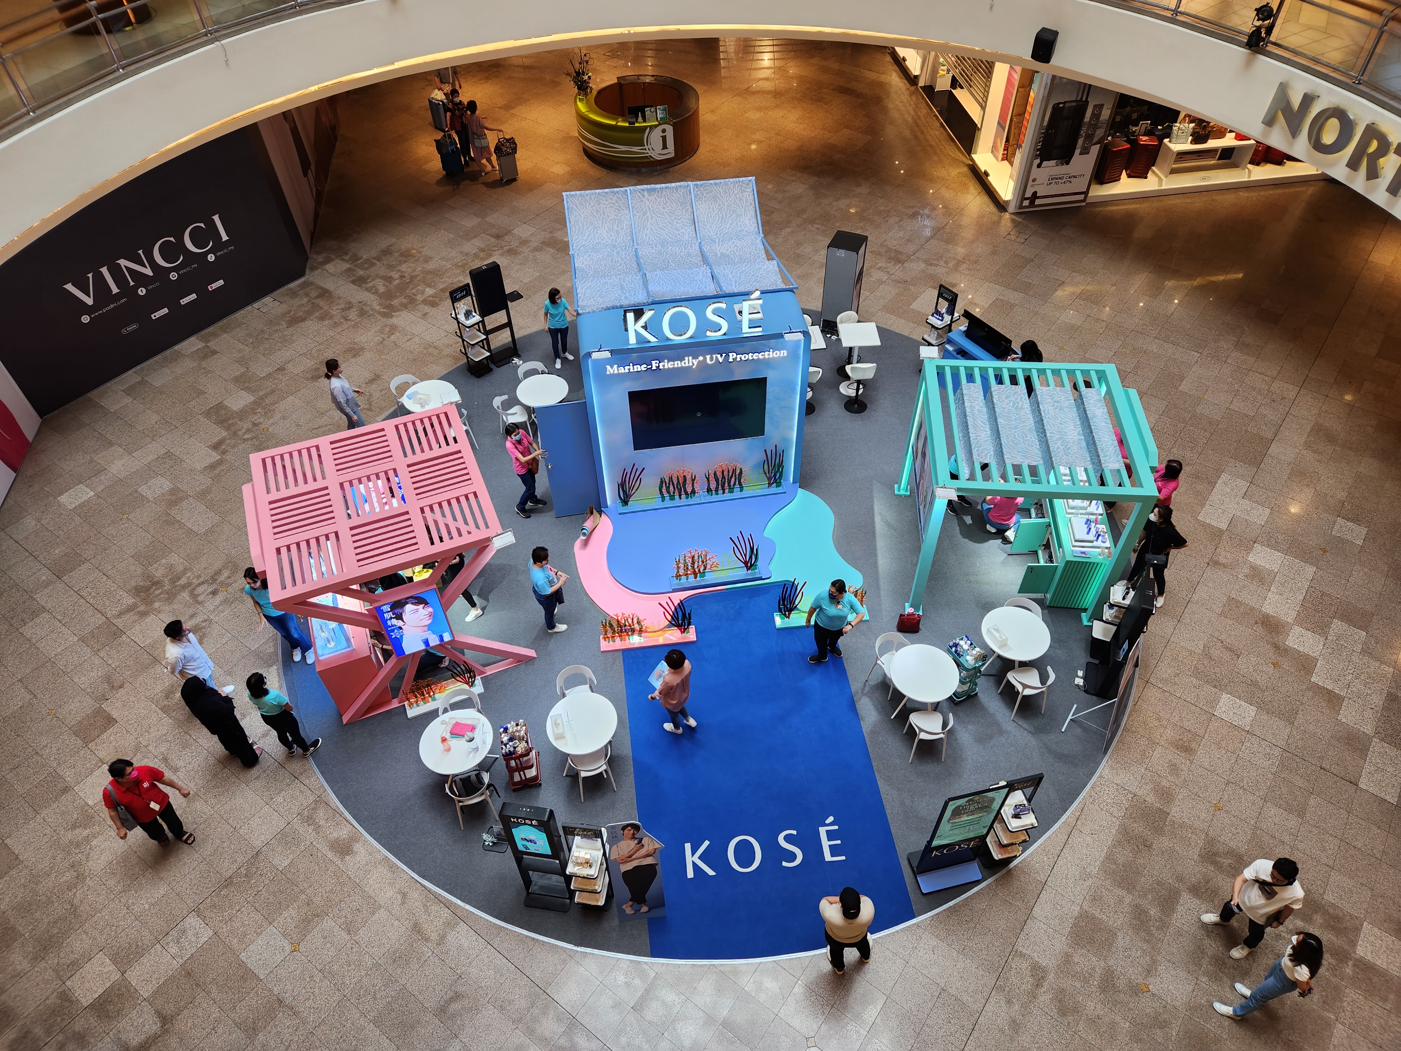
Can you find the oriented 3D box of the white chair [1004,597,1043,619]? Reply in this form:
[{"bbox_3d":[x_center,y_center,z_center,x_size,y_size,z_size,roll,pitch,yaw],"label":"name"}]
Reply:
[{"bbox_3d":[4.080,1.350,12.012,0.510,0.740,0.490,21,50,20],"label":"white chair"}]

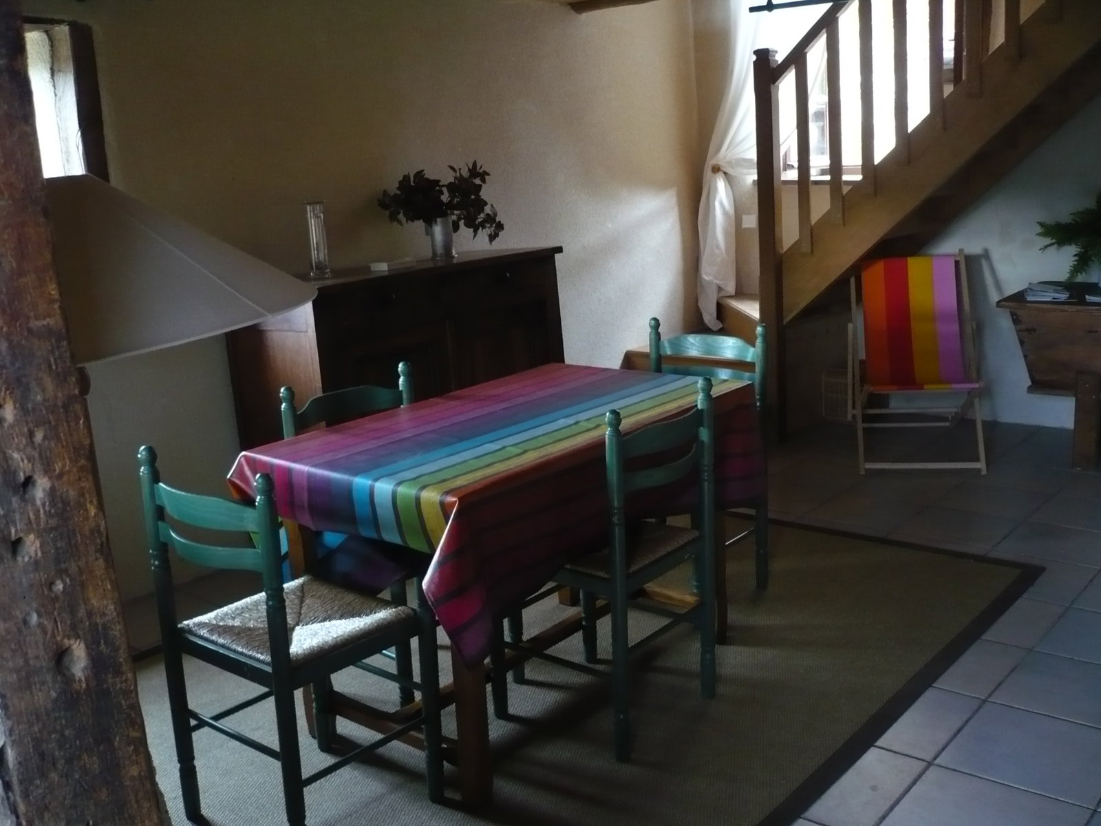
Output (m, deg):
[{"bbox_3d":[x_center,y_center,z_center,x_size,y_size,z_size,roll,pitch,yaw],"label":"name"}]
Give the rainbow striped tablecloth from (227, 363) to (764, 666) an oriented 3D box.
[{"bbox_3d":[-0.079,0.188,2.966,0.783,0.385,1.264,7,17,40],"label":"rainbow striped tablecloth"}]

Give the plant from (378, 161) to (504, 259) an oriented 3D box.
[{"bbox_3d":[-0.448,-0.838,4.587,0.523,0.406,0.409,-5,13,-5],"label":"plant"}]

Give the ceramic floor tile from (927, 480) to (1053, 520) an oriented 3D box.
[{"bbox_3d":[1.730,0.348,4.360,0.356,0.012,0.356,7,17,40],"label":"ceramic floor tile"}]

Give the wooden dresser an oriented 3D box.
[{"bbox_3d":[-0.535,-0.067,4.459,0.548,1.047,1.331,7,17,40],"label":"wooden dresser"}]

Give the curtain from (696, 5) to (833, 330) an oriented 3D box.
[{"bbox_3d":[1.101,-1.335,5.978,0.854,1.851,0.142,7,17,40],"label":"curtain"}]

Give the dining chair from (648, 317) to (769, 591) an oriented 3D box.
[{"bbox_3d":[0.398,0.170,3.546,0.427,0.872,0.434,7,17,40],"label":"dining chair"}]

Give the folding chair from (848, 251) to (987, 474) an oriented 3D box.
[{"bbox_3d":[1.659,-0.262,5.082,0.541,0.869,0.862,-1,13,13],"label":"folding chair"}]

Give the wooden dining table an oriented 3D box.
[{"bbox_3d":[-0.066,0.378,3.010,0.755,0.769,1.246,7,17,40],"label":"wooden dining table"}]

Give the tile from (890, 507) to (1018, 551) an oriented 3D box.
[{"bbox_3d":[1.502,0.424,4.097,0.356,0.012,0.356,7,17,40],"label":"tile"}]

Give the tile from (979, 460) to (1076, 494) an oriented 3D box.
[{"bbox_3d":[1.959,0.273,4.622,0.356,0.012,0.356,7,17,40],"label":"tile"}]

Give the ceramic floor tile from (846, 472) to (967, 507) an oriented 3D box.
[{"bbox_3d":[1.458,0.315,4.587,0.356,0.012,0.356,7,17,40],"label":"ceramic floor tile"}]

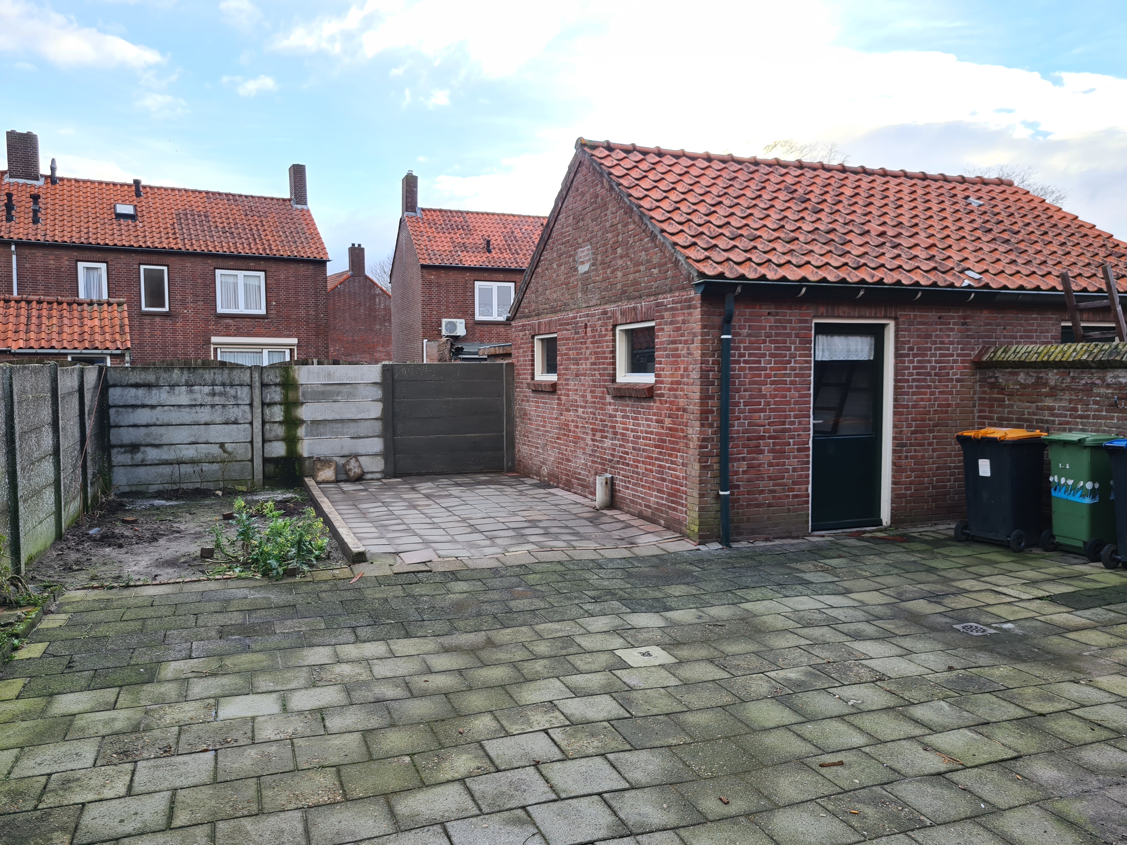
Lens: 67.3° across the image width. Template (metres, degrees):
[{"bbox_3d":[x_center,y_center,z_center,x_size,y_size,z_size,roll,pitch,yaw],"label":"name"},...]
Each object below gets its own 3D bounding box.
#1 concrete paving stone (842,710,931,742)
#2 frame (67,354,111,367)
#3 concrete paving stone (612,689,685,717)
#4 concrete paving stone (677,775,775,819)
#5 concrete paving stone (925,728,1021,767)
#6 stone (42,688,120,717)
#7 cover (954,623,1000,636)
[{"bbox_3d":[1.518,1.435,3.954,0.300,0.050,0.300,-1,4,-19],"label":"concrete paving stone"},{"bbox_3d":[-11.199,-1.128,20.042,0.894,0.950,0.080,-2,4,-23],"label":"frame"},{"bbox_3d":[0.427,1.406,4.178,0.300,0.050,0.300,0,3,-18],"label":"concrete paving stone"},{"bbox_3d":[0.623,1.470,3.276,0.300,0.050,0.300,-1,4,-18],"label":"concrete paving stone"},{"bbox_3d":[1.763,1.445,3.697,0.300,0.050,0.300,-1,4,-20],"label":"concrete paving stone"},{"bbox_3d":[-2.456,1.458,4.330,0.300,0.050,0.300,-2,4,-21],"label":"stone"},{"bbox_3d":[2.655,1.346,5.462,0.200,0.020,0.200,0,4,-20],"label":"cover"}]

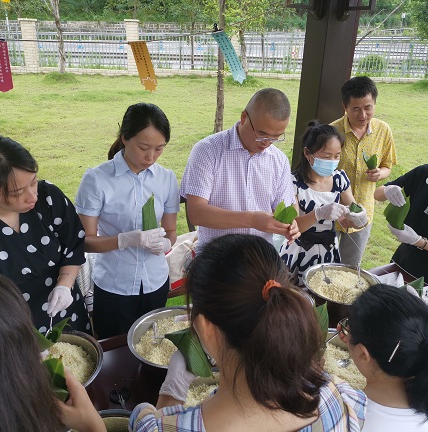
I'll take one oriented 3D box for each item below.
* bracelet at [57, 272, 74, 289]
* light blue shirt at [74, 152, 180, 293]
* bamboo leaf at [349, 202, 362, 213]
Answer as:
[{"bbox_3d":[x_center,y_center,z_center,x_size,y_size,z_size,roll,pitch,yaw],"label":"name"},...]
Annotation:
[{"bbox_3d":[-0.466,0.202,1.410,0.058,0.062,0.020,-5,43,34],"label":"bracelet"},{"bbox_3d":[-0.358,0.010,1.860,0.420,0.580,0.250,-10,25,-26],"label":"light blue shirt"},{"bbox_3d":[0.639,-0.034,2.030,0.065,0.060,0.065,6,23,10],"label":"bamboo leaf"}]

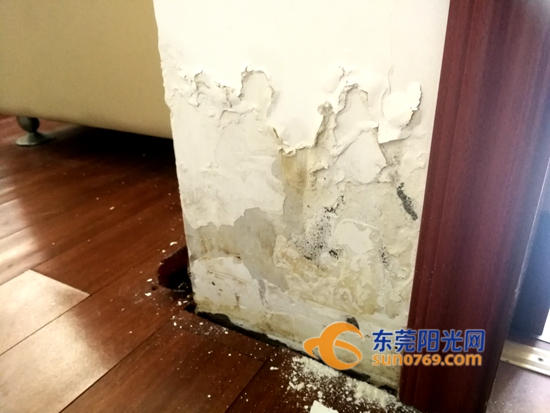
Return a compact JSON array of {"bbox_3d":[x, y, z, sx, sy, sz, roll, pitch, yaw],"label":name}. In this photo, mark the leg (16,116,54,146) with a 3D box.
[{"bbox_3d":[-0.664,-0.214,1.173,0.094,0.074,0.094,12,29,27],"label":"leg"}]

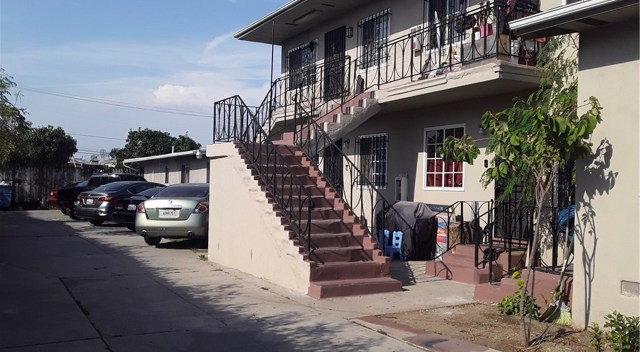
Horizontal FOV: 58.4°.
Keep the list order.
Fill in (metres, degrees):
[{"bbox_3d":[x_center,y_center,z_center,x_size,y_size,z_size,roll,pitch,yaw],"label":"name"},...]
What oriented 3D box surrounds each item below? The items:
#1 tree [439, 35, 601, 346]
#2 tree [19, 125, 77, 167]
[{"bbox_3d":[1.845,0.144,5.300,1.420,2.750,1.300,1,-1,19],"label":"tree"},{"bbox_3d":[-15.215,-0.535,32.000,3.300,4.500,3.300,2,-1,-28],"label":"tree"}]

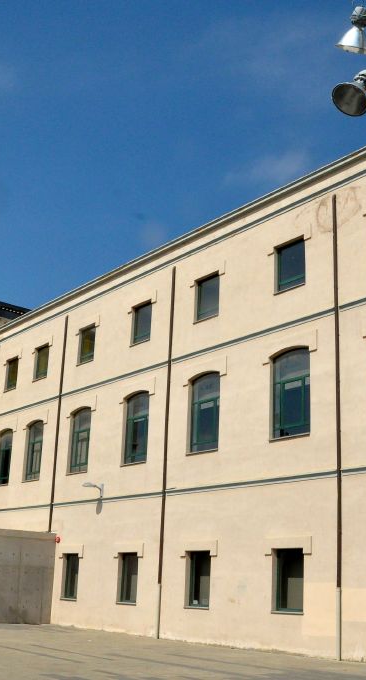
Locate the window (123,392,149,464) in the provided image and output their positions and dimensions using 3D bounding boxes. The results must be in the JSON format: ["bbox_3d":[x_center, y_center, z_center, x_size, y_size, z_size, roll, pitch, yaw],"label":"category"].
[{"bbox_3d":[-1.717,3.338,28.994,0.200,2.801,1.601,16,-23,-37],"label":"window"}]

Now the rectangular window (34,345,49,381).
[{"bbox_3d":[-6.256,1.052,34.372,0.220,1.594,1.294,14,-20,-36],"label":"rectangular window"}]

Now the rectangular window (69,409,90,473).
[{"bbox_3d":[-4.216,4.182,31.852,0.200,2.799,1.601,16,-23,-37],"label":"rectangular window"}]

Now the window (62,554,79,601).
[{"bbox_3d":[-4.151,8.914,28.807,0.220,1.657,1.161,14,-20,-36],"label":"window"}]

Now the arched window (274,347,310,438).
[{"bbox_3d":[3.109,1.512,21.806,0.220,2.657,1.534,14,-20,-36],"label":"arched window"}]

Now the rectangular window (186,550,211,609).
[{"bbox_3d":[0.511,7.266,23.215,0.220,1.671,1.188,14,-20,-36],"label":"rectangular window"}]

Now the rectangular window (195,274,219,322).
[{"bbox_3d":[0.893,-1.378,25.762,0.220,1.543,1.206,14,-20,-36],"label":"rectangular window"}]

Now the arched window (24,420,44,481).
[{"bbox_3d":[-6.384,4.813,33.214,0.220,2.627,1.539,14,-20,-36],"label":"arched window"}]

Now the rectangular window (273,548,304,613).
[{"bbox_3d":[3.031,6.811,21.668,0.200,1.757,1.204,16,-23,-37],"label":"rectangular window"}]

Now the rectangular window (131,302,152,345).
[{"bbox_3d":[-1.556,-0.619,30.269,0.200,1.670,1.315,16,-23,-37],"label":"rectangular window"}]

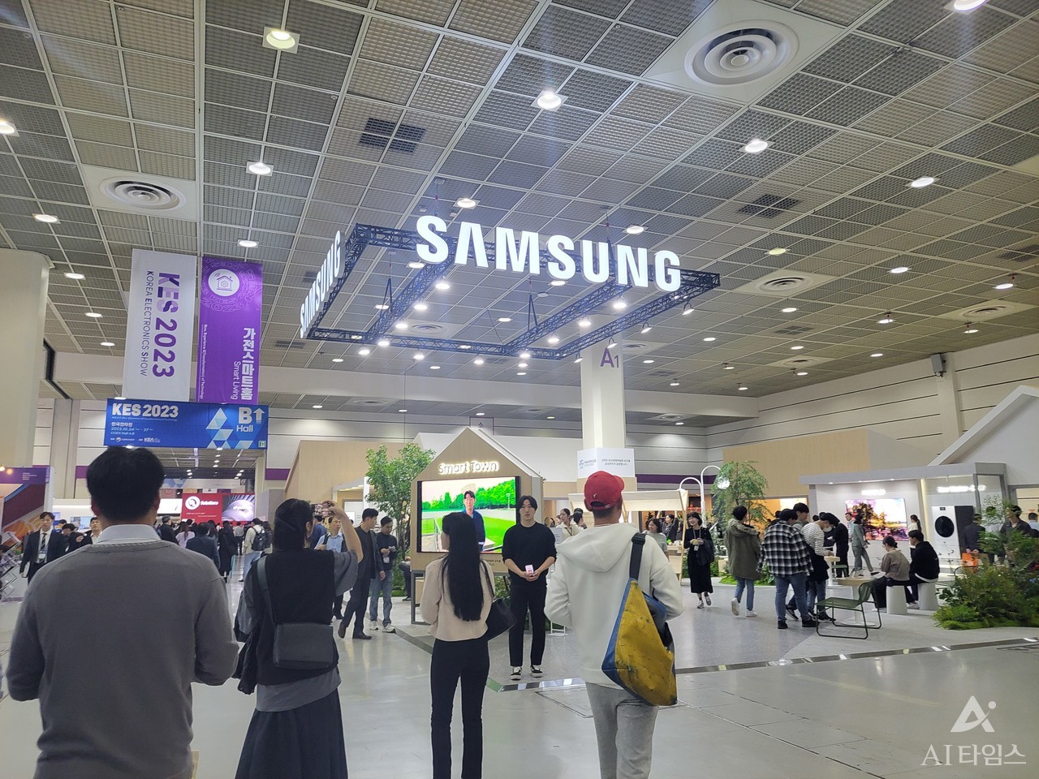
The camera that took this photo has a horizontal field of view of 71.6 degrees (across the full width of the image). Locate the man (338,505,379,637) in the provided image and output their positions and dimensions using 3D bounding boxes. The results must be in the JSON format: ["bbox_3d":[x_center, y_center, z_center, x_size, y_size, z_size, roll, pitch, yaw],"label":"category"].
[{"bbox_3d":[-2.190,2.525,9.979,0.500,1.720,0.500,-8,-12,36],"label":"man"}]

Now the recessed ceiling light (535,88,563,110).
[{"bbox_3d":[0.536,-5.197,12.937,0.470,0.120,0.470,-1,-10,0],"label":"recessed ceiling light"}]

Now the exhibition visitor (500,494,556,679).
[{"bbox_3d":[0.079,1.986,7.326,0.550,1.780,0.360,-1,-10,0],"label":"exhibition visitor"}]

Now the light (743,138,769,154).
[{"bbox_3d":[4.816,-4.956,14.687,0.470,0.120,0.470,-1,-10,0],"label":"light"}]

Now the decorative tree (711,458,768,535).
[{"bbox_3d":[5.286,3.148,17.429,1.400,2.850,1.400,3,-11,-23],"label":"decorative tree"}]

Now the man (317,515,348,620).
[{"bbox_3d":[-3.091,2.932,11.993,0.520,1.650,0.380,5,-12,-30],"label":"man"}]

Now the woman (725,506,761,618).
[{"bbox_3d":[3.561,2.723,11.540,0.540,1.690,0.450,-8,-13,37],"label":"woman"}]

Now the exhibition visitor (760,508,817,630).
[{"bbox_3d":[3.834,2.537,10.321,0.680,1.620,0.480,-5,-11,24],"label":"exhibition visitor"}]

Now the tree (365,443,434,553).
[{"bbox_3d":[-2.524,2.783,15.628,1.500,3.200,1.500,3,-11,-23],"label":"tree"}]

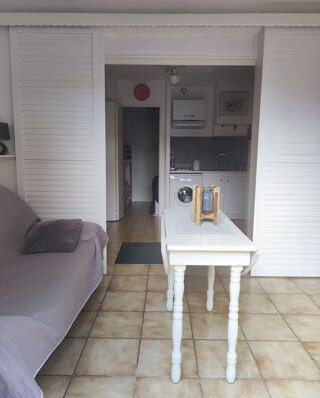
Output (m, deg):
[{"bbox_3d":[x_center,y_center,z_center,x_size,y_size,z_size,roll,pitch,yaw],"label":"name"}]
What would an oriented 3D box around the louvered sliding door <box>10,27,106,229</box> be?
[{"bbox_3d":[-0.905,-0.379,2.830,0.790,2.200,0.040,1,9,1],"label":"louvered sliding door"}]

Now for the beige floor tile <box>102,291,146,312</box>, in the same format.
[{"bbox_3d":[-0.283,0.813,2.455,0.330,0.010,0.330,1,9,1],"label":"beige floor tile"}]

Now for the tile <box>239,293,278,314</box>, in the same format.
[{"bbox_3d":[0.728,0.832,2.465,0.333,0.010,0.333,1,9,1],"label":"tile"}]

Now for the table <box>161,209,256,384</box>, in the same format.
[{"bbox_3d":[0.249,0.523,1.946,0.480,0.747,0.926,1,9,1],"label":"table"}]

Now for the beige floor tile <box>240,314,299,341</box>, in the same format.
[{"bbox_3d":[0.724,0.883,2.130,0.333,0.010,0.333,1,9,1],"label":"beige floor tile"}]

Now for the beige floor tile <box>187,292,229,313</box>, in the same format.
[{"bbox_3d":[0.387,0.820,2.446,0.330,0.010,0.330,1,9,1],"label":"beige floor tile"}]

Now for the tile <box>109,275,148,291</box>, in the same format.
[{"bbox_3d":[-0.281,0.769,2.811,0.333,0.010,0.333,1,9,1],"label":"tile"}]

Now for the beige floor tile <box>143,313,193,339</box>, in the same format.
[{"bbox_3d":[0.047,0.867,2.120,0.330,0.010,0.330,1,9,1],"label":"beige floor tile"}]

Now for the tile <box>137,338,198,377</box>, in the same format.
[{"bbox_3d":[0.042,0.917,1.788,0.330,0.010,0.330,1,9,1],"label":"tile"}]

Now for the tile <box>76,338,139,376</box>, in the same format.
[{"bbox_3d":[-0.295,0.920,1.808,0.333,0.010,0.333,1,9,1],"label":"tile"}]

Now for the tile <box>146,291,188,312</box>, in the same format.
[{"bbox_3d":[0.052,0.816,2.451,0.330,0.010,0.330,1,9,1],"label":"tile"}]

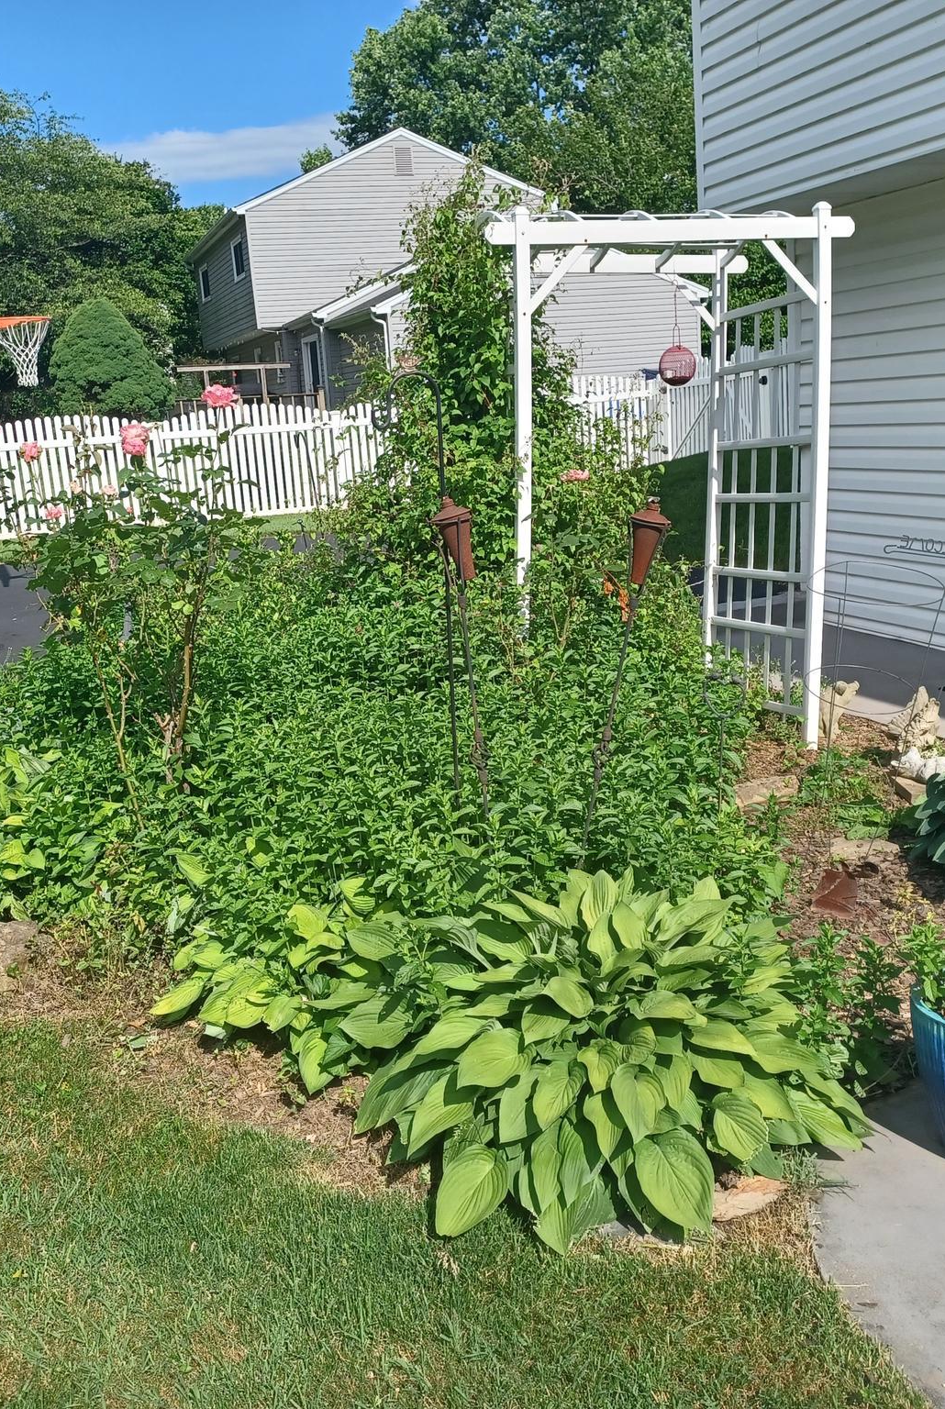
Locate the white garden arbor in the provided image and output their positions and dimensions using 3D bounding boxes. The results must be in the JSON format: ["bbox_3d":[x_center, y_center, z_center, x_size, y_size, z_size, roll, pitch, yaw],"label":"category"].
[{"bbox_3d":[0.689,-0.921,5.933,1.550,2.230,1.030,-6,10,-16],"label":"white garden arbor"}]

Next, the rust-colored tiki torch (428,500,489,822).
[{"bbox_3d":[0.001,-0.008,4.257,0.130,1.270,0.130,-7,12,1],"label":"rust-colored tiki torch"}]

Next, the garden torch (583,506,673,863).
[{"bbox_3d":[0.422,0.012,4.132,0.130,1.260,0.130,10,12,-3],"label":"garden torch"}]

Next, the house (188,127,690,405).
[{"bbox_3d":[-1.715,-10.274,33.537,8.400,7.300,15.600,-8,13,-18],"label":"house"}]

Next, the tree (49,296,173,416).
[{"bbox_3d":[-5.762,-5.157,22.316,2.100,2.970,2.100,-4,12,0],"label":"tree"}]

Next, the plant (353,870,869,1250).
[{"bbox_3d":[0.259,0.649,2.934,1.060,0.510,0.950,-4,12,0],"label":"plant"}]

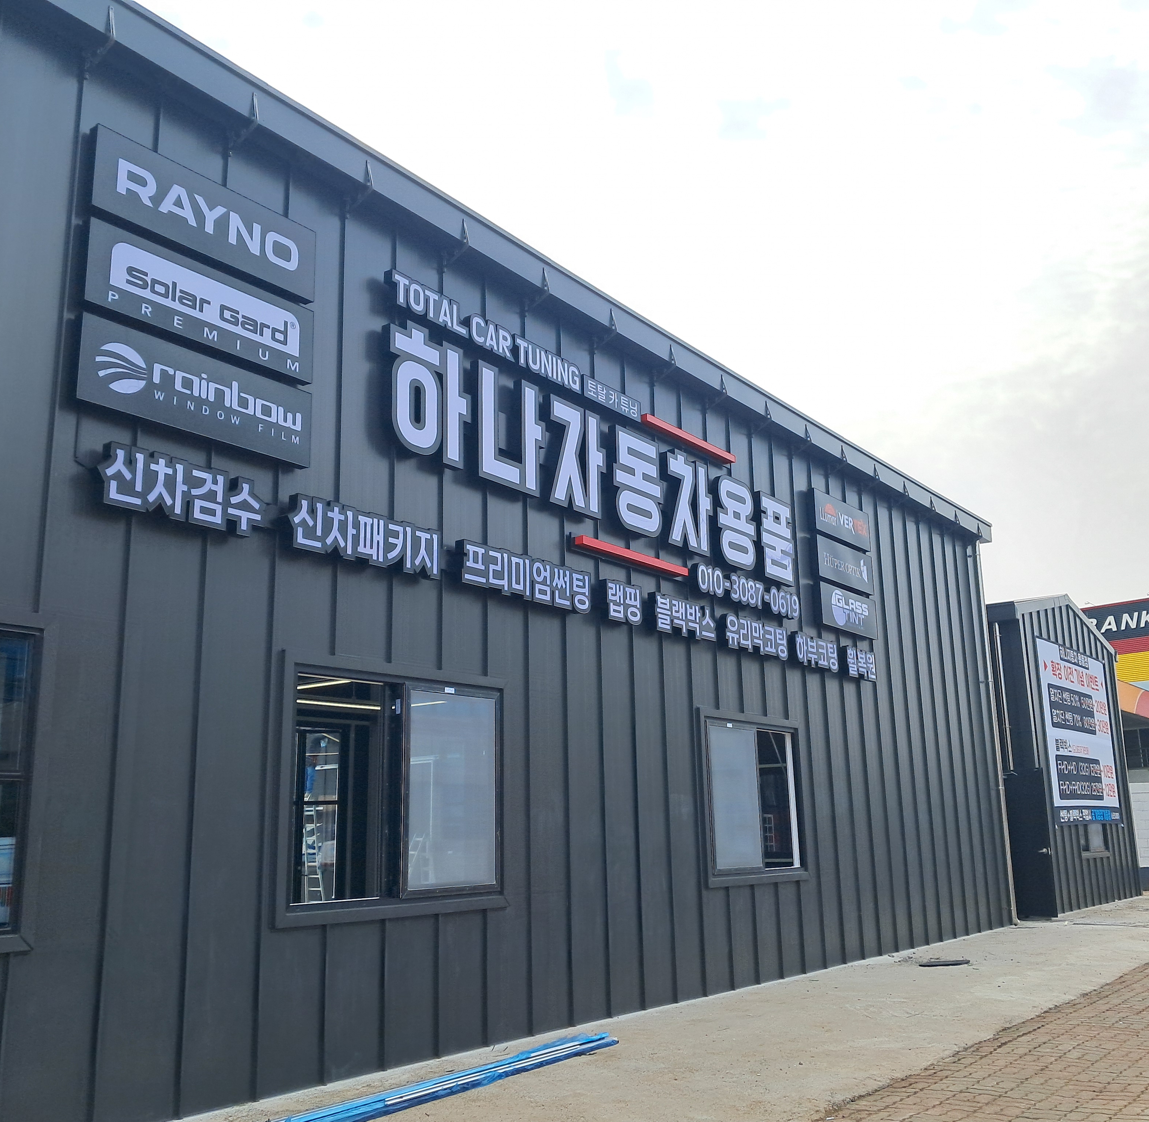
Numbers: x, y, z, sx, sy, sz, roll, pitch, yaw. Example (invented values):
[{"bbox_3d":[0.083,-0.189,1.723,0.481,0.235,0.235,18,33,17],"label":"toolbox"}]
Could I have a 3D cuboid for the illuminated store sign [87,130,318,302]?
[{"bbox_3d":[-2.235,-2.080,7.169,0.080,0.504,1.590,-11,-16,36],"label":"illuminated store sign"}]

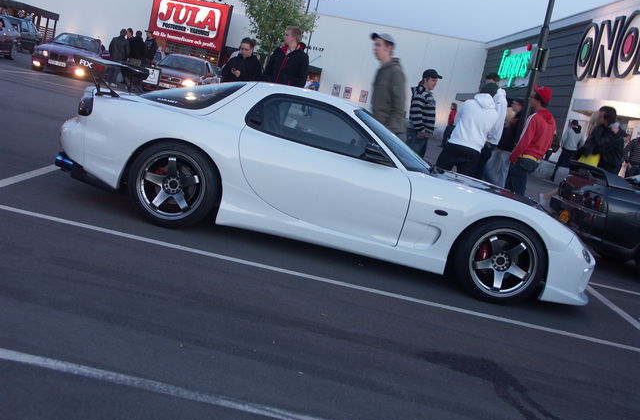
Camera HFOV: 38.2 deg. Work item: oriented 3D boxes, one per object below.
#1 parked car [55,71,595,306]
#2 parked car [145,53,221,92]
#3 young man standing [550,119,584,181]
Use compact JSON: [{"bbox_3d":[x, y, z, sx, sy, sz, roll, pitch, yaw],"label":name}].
[{"bbox_3d":[0.166,-0.303,7.479,4.320,1.200,1.770,13,8,2],"label":"parked car"},{"bbox_3d":[-4.323,-4.140,29.047,1.700,1.410,4.400,12,8,-1],"label":"parked car"},{"bbox_3d":[6.530,-1.550,24.290,0.580,1.760,0.480,7,9,-33],"label":"young man standing"}]

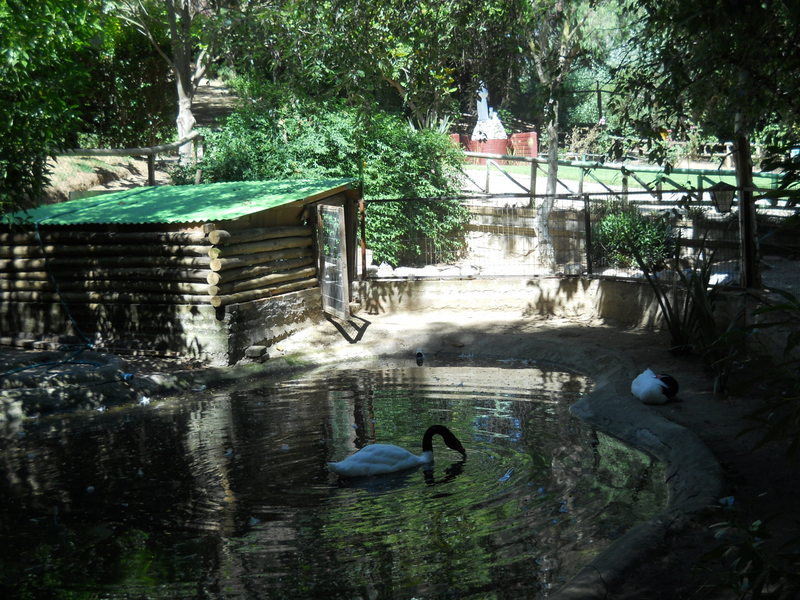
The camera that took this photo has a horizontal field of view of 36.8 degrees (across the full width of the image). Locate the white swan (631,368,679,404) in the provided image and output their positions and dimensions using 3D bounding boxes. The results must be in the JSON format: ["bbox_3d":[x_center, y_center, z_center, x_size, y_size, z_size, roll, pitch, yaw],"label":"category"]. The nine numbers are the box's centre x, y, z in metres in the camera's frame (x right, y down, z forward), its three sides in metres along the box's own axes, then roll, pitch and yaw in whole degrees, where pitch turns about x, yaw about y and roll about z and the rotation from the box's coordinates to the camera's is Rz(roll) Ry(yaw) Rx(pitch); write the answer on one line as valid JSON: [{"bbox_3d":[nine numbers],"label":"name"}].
[{"bbox_3d":[1.775,0.581,8.380,0.290,0.230,0.440,-4,5,-40],"label":"white swan"}]

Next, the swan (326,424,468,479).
[{"bbox_3d":[-0.010,0.821,6.550,0.790,0.220,0.280,-3,5,-28],"label":"swan"}]

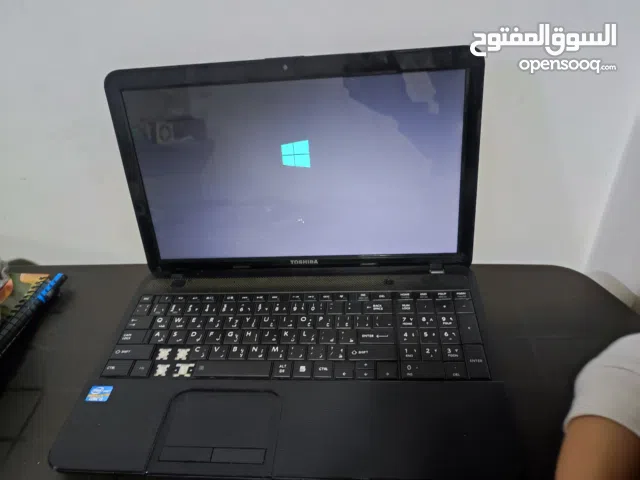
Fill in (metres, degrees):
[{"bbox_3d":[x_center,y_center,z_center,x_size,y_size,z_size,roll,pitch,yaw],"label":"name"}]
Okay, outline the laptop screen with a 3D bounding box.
[{"bbox_3d":[-0.025,-0.069,0.496,0.346,0.196,0.010,-1,24,6],"label":"laptop screen"}]

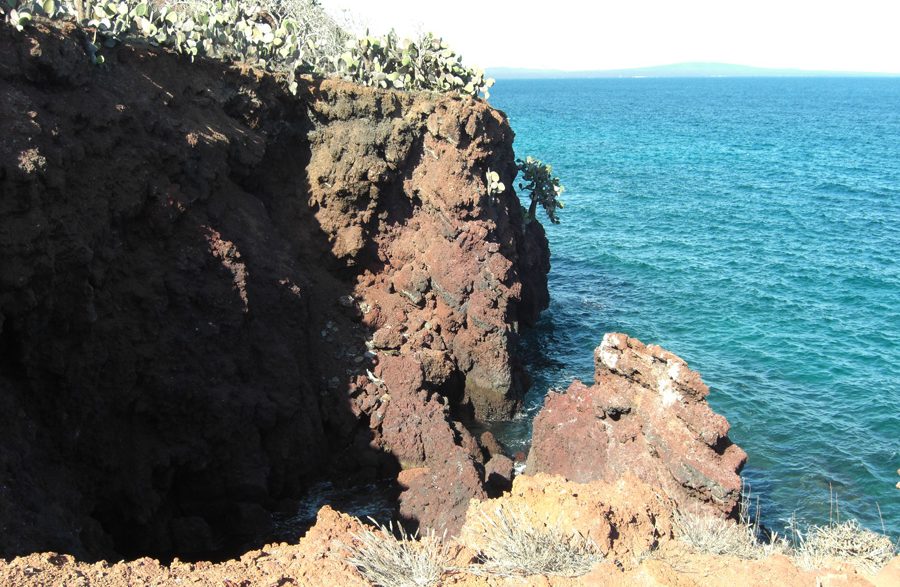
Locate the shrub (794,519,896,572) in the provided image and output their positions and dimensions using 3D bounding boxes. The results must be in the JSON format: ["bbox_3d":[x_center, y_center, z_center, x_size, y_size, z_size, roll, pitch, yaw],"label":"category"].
[{"bbox_3d":[1.637,1.050,4.100,0.430,0.220,0.380,3,13,11],"label":"shrub"}]

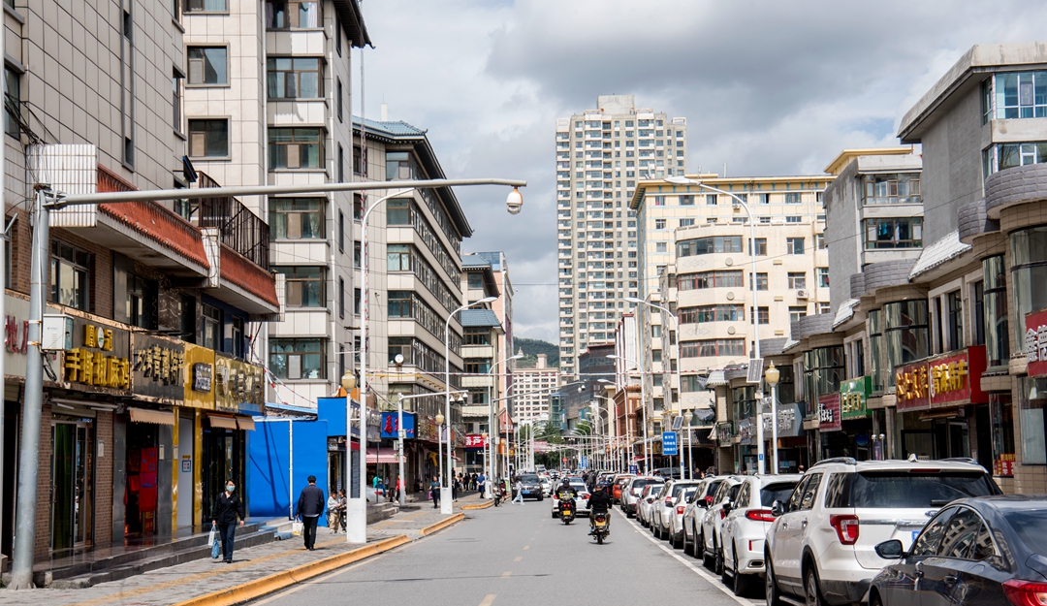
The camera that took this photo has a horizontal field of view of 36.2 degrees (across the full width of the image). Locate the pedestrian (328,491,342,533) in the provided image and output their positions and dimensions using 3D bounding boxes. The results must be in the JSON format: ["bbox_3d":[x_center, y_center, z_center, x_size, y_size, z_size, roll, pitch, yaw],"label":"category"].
[{"bbox_3d":[-5.856,6.485,49.575,0.380,1.326,0.400,-6,-8,38],"label":"pedestrian"}]

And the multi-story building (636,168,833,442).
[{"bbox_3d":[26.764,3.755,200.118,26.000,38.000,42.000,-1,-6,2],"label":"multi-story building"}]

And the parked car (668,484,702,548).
[{"bbox_3d":[4.669,5.499,40.958,1.780,1.480,4.500,-1,-6,2],"label":"parked car"}]

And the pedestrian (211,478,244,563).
[{"bbox_3d":[-5.609,4.153,30.490,0.600,1.591,0.380,-1,-6,-1],"label":"pedestrian"}]

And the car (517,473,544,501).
[{"bbox_3d":[0.330,11.976,104.085,1.950,1.760,4.800,-1,-6,2],"label":"car"}]

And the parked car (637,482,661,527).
[{"bbox_3d":[5.372,7.568,59.058,1.770,1.480,4.500,-1,-6,2],"label":"parked car"}]

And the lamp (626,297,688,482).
[{"bbox_3d":[5.792,4.409,70.027,2.500,9.348,0.400,-1,-6,2],"label":"lamp"}]

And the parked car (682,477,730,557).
[{"bbox_3d":[4.662,4.792,35.768,1.860,1.700,4.600,-1,-6,2],"label":"parked car"}]

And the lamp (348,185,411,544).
[{"bbox_3d":[-3.266,1.521,41.180,2.200,9.200,0.450,-1,-6,2],"label":"lamp"}]

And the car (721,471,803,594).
[{"bbox_3d":[4.077,3.484,24.268,1.950,1.690,4.830,-1,-6,2],"label":"car"}]

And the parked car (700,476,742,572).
[{"bbox_3d":[4.222,3.943,28.732,1.830,1.650,4.400,-1,-6,2],"label":"parked car"}]

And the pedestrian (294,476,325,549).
[{"bbox_3d":[-4.937,4.852,36.996,0.580,1.720,0.420,-1,-6,2],"label":"pedestrian"}]

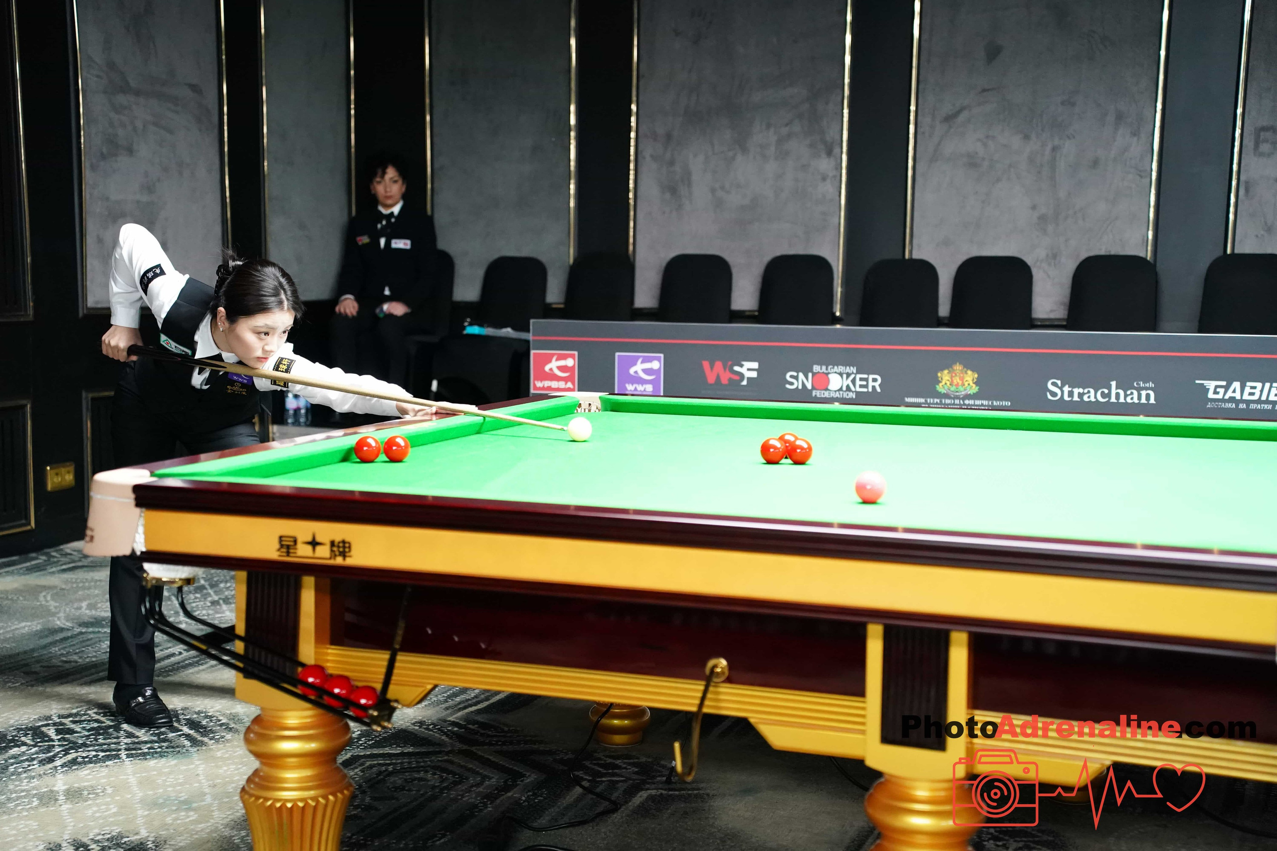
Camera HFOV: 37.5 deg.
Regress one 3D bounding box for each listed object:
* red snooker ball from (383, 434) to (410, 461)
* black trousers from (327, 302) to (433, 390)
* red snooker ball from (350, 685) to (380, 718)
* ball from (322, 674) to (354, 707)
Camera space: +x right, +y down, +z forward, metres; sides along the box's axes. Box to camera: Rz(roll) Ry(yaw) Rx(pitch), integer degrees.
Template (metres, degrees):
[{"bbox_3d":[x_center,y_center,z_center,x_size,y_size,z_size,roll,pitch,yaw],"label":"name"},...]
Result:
[{"bbox_3d":[-0.490,0.047,3.810,0.052,0.052,0.052,1,6,0],"label":"red snooker ball"},{"bbox_3d":[-1.154,-0.277,8.350,0.450,0.580,0.600,2,6,9],"label":"black trousers"},{"bbox_3d":[-0.440,0.446,3.030,0.052,0.052,0.052,1,6,0],"label":"red snooker ball"},{"bbox_3d":[-0.485,0.432,3.050,0.052,0.052,0.052,1,6,0],"label":"ball"}]

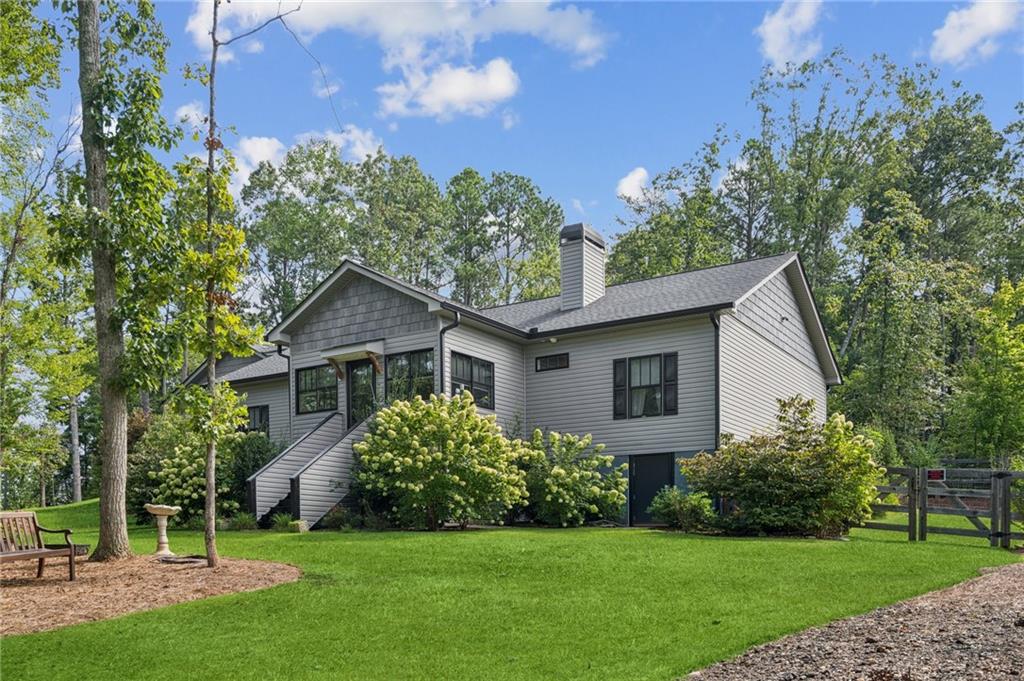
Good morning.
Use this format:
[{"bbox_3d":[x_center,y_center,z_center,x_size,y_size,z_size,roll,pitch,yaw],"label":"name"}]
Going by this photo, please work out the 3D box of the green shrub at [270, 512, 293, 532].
[{"bbox_3d":[-5.062,3.997,18.100,0.480,0.420,0.450,0,-8,0],"label":"green shrub"}]

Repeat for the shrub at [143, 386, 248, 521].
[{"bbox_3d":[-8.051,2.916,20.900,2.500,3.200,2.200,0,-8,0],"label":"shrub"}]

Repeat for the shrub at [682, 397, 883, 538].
[{"bbox_3d":[5.831,2.727,17.700,4.000,2.850,3.100,0,-8,0],"label":"shrub"}]

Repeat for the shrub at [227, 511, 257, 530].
[{"bbox_3d":[-5.994,4.030,18.400,0.640,0.420,0.550,0,-8,0],"label":"shrub"}]

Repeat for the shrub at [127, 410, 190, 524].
[{"bbox_3d":[-9.510,3.436,22.300,2.200,2.900,2.200,0,-8,0],"label":"shrub"}]

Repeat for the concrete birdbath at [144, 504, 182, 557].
[{"bbox_3d":[-5.159,2.812,12.200,0.550,0.740,0.550,0,-8,0],"label":"concrete birdbath"}]

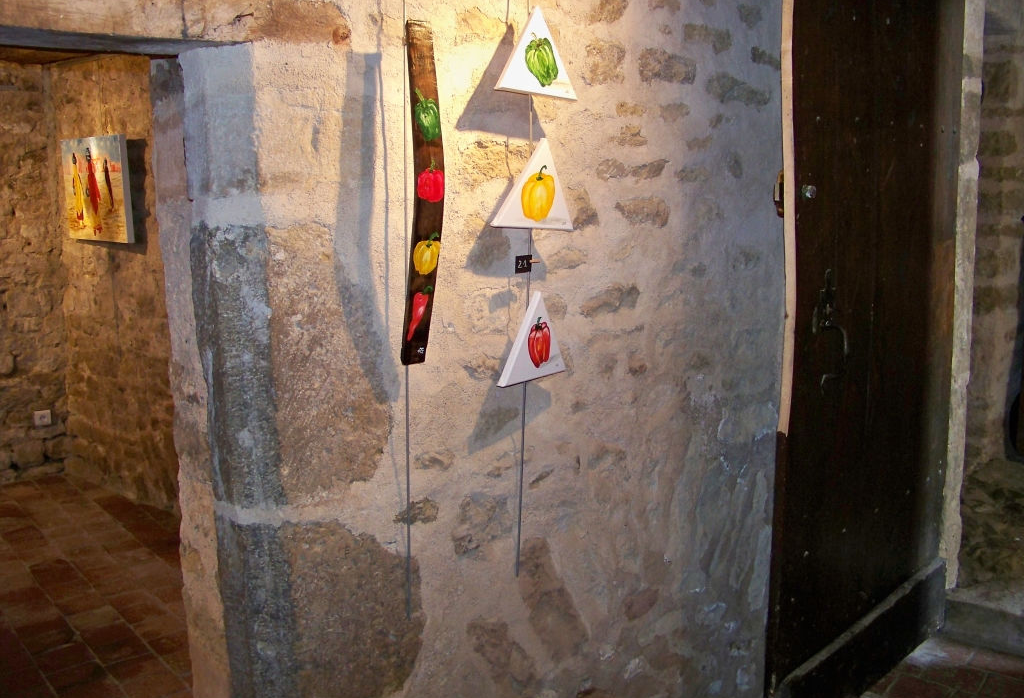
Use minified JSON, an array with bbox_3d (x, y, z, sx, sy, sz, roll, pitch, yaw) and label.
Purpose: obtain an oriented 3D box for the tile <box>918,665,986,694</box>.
[{"bbox_3d":[1.399,1.045,3.092,0.172,0.020,0.158,6,9,37],"label":"tile"}]

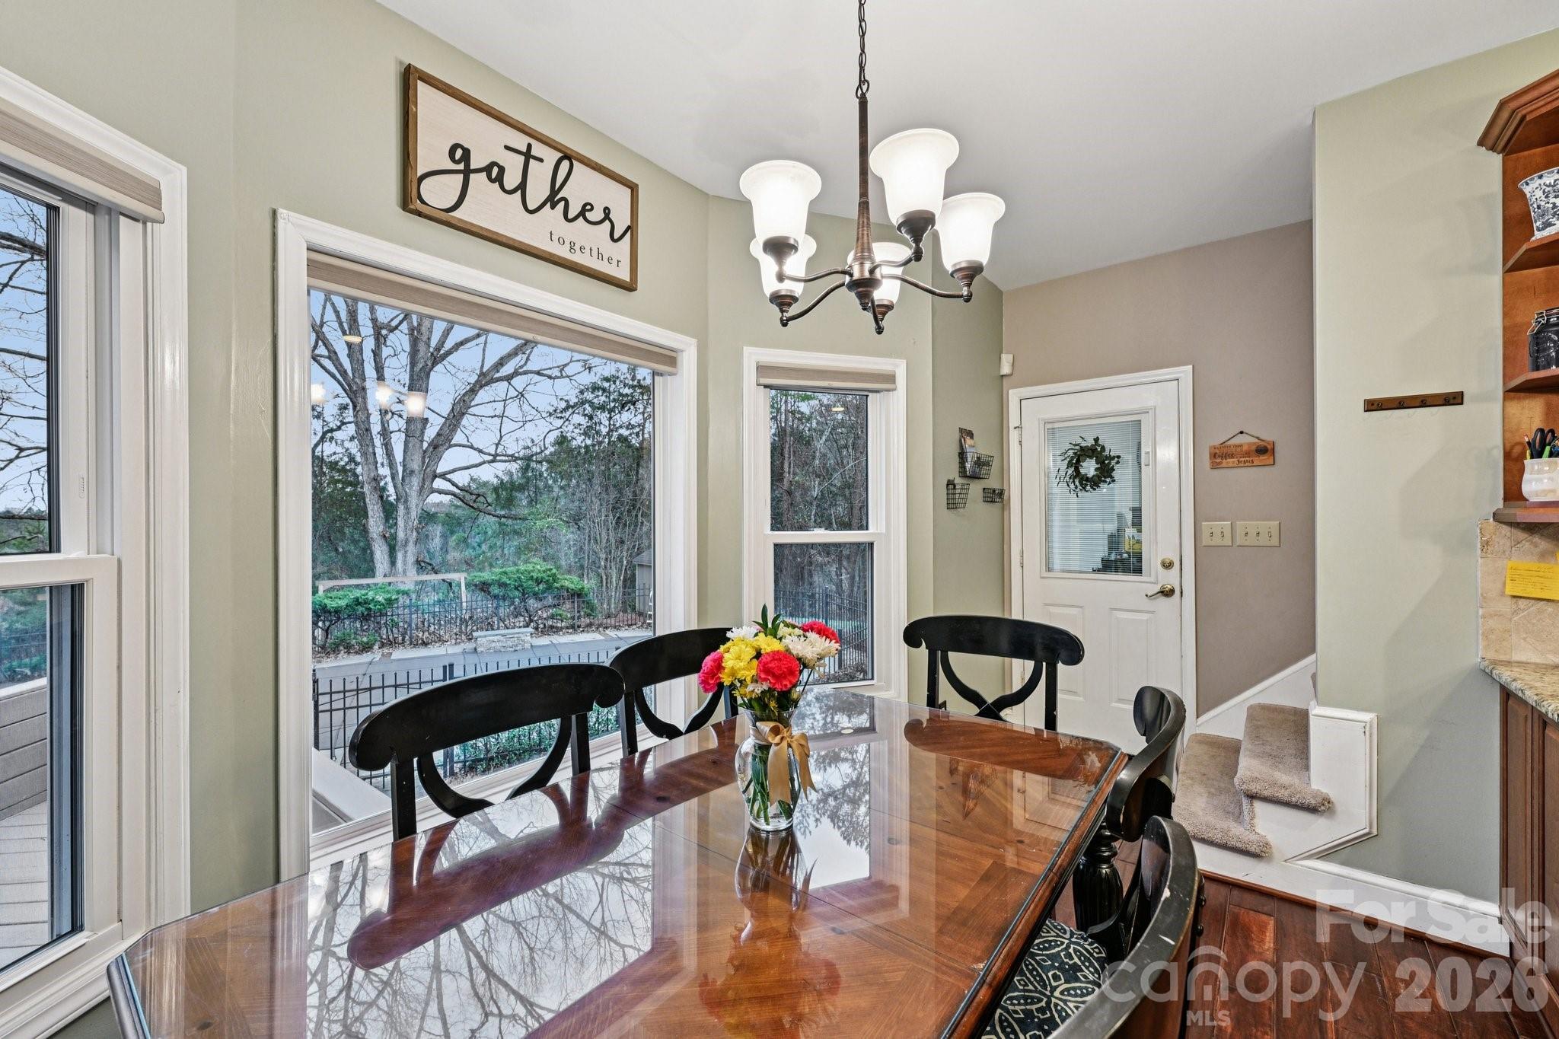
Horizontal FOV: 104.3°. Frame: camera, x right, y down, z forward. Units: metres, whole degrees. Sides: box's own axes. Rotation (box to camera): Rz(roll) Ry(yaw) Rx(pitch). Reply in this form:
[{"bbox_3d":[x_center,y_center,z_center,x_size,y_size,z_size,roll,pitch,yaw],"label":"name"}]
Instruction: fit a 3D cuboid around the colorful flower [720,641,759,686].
[{"bbox_3d":[-0.071,0.257,1.080,0.067,0.077,0.065,0,0,9],"label":"colorful flower"}]

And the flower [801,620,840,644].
[{"bbox_3d":[0.082,0.231,1.215,0.078,0.060,0.070,0,0,0],"label":"flower"}]

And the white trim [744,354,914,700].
[{"bbox_3d":[0.217,0.079,2.801,0.786,1.674,0.100,0,0,-16],"label":"white trim"}]

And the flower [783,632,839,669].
[{"bbox_3d":[0.057,0.242,1.120,0.099,0.067,0.085,0,0,-11],"label":"flower"}]

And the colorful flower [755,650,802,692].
[{"bbox_3d":[-0.001,0.268,1.070,0.075,0.070,0.060,0,0,-3],"label":"colorful flower"}]

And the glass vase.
[{"bbox_3d":[-0.019,0.469,1.149,0.125,0.212,0.125,0,0,0],"label":"glass vase"}]

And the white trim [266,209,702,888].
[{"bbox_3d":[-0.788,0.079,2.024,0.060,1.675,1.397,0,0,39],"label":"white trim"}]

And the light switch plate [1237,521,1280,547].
[{"bbox_3d":[2.347,0.072,2.968,0.164,0.118,0.012,0,0,36],"label":"light switch plate"}]

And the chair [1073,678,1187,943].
[{"bbox_3d":[0.455,0.833,1.177,0.570,1.010,0.530,0,0,35],"label":"chair"}]

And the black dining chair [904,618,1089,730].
[{"bbox_3d":[0.550,0.833,1.810,0.540,1.010,0.570,0,0,33],"label":"black dining chair"}]

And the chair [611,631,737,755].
[{"bbox_3d":[-0.100,0.833,1.595,0.570,1.010,0.530,0,0,45],"label":"chair"}]

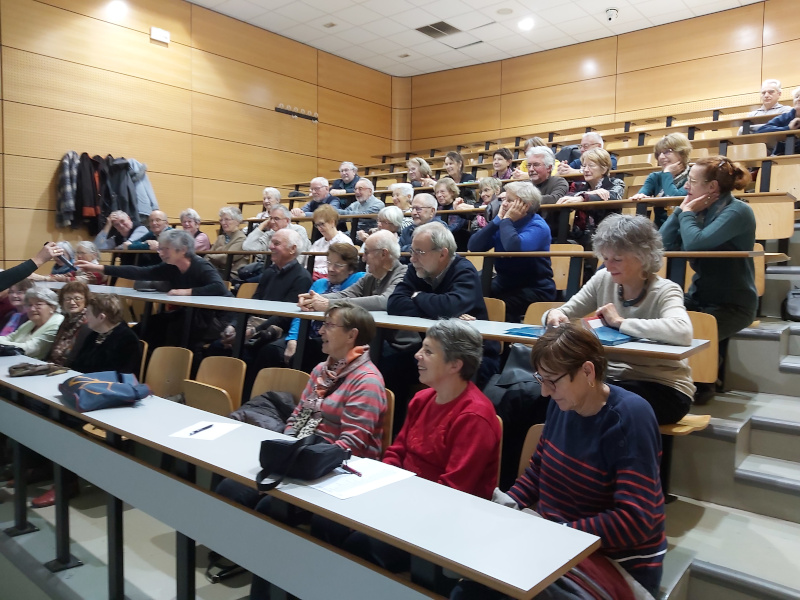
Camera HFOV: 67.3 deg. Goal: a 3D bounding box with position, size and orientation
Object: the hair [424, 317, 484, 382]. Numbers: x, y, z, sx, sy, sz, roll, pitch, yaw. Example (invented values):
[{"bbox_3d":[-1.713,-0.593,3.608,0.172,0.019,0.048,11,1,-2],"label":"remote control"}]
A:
[{"bbox_3d":[0.186,0.172,2.090,0.180,0.205,0.175,0,5,-18],"label":"hair"}]

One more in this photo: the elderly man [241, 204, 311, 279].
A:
[{"bbox_3d":[-1.125,-0.280,5.468,0.550,1.170,0.700,5,6,42],"label":"elderly man"}]

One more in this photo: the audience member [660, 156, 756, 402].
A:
[{"bbox_3d":[1.621,-0.136,3.192,0.620,1.236,0.470,0,4,-10],"label":"audience member"}]

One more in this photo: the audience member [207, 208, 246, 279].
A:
[{"bbox_3d":[-1.694,-0.328,5.941,0.470,1.197,0.700,4,5,38],"label":"audience member"}]

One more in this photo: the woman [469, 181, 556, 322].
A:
[{"bbox_3d":[0.779,-0.160,3.905,0.730,1.208,0.500,-3,6,-45],"label":"woman"}]

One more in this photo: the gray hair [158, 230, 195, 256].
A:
[{"bbox_3d":[-1.628,-0.411,4.376,0.230,0.210,0.190,-2,5,-32],"label":"gray hair"}]

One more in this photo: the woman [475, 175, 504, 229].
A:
[{"bbox_3d":[0.731,-0.542,5.248,0.660,1.067,0.470,-3,6,-42],"label":"woman"}]

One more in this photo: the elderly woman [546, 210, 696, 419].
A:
[{"bbox_3d":[0.983,0.272,2.550,0.540,1.256,0.730,5,5,44],"label":"elderly woman"}]

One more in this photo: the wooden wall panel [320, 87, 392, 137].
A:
[{"bbox_3d":[-0.808,-3.410,11.077,0.040,0.606,1.930,4,5,40],"label":"wooden wall panel"}]

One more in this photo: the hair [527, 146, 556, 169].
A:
[{"bbox_3d":[1.131,-1.139,4.839,0.220,0.190,0.190,-3,5,-44],"label":"hair"}]

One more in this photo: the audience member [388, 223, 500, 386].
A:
[{"bbox_3d":[0.211,0.217,3.045,0.720,1.209,0.550,-2,6,-38],"label":"audience member"}]

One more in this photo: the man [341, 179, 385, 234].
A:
[{"bbox_3d":[-0.409,-0.657,6.123,0.530,1.159,0.690,5,6,43],"label":"man"}]

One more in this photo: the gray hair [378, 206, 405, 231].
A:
[{"bbox_3d":[-0.067,-0.640,4.720,0.200,0.200,0.190,-1,5,-30],"label":"gray hair"}]

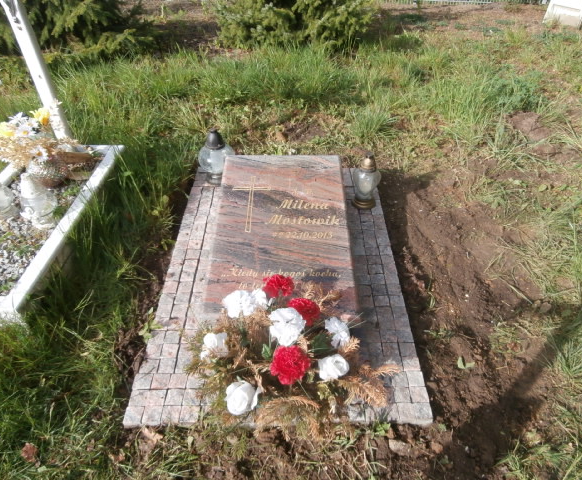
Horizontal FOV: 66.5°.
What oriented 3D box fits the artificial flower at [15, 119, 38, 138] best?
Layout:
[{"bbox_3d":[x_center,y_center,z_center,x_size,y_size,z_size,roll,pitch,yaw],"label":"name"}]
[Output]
[{"bbox_3d":[-1.157,-0.486,1.941,0.090,0.070,0.070,0,42,1],"label":"artificial flower"}]

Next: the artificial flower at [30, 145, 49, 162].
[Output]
[{"bbox_3d":[-0.935,-0.322,1.650,0.072,0.060,0.052,-25,48,-23],"label":"artificial flower"}]

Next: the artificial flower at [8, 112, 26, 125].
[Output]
[{"bbox_3d":[-0.986,-0.438,1.600,0.070,0.045,0.065,-25,48,-24],"label":"artificial flower"}]

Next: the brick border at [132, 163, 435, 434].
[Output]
[{"bbox_3d":[-0.033,0.097,1.741,0.870,0.060,1.300,0,42,1],"label":"brick border"}]

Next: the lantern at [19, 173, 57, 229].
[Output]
[{"bbox_3d":[-0.882,-0.138,1.550,0.115,0.205,0.115,-27,49,-25],"label":"lantern"}]

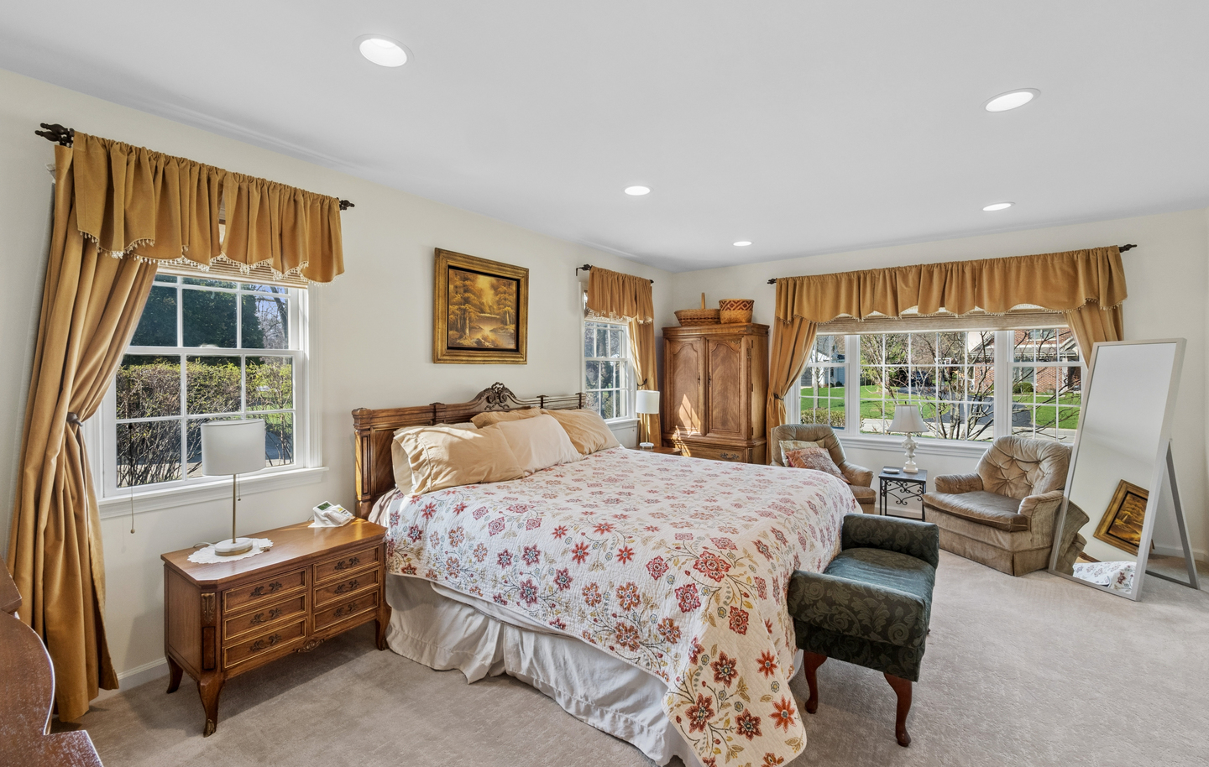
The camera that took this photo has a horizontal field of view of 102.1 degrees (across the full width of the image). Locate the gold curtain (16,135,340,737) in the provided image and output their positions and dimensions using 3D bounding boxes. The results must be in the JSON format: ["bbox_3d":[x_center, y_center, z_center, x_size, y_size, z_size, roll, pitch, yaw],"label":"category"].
[{"bbox_3d":[-1.797,0.158,2.227,0.210,2.280,1.170,0,1,40],"label":"gold curtain"}]

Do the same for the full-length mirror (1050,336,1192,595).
[{"bbox_3d":[3.262,0.486,3.089,0.500,1.530,0.430,-1,3,-19],"label":"full-length mirror"}]

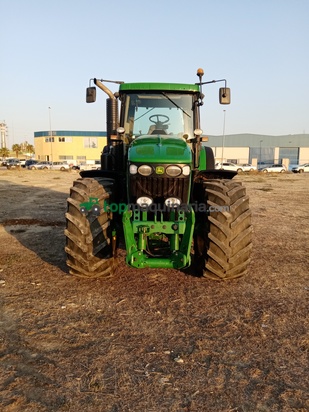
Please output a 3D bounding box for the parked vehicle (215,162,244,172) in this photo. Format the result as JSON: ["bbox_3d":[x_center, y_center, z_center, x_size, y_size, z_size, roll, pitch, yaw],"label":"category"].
[{"bbox_3d":[11.500,-5.810,47.200,4.300,1.500,1.800,1,8,0],"label":"parked vehicle"}]

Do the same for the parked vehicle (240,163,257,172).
[{"bbox_3d":[14.250,-6.183,50.200,4.250,1.450,1.760,1,8,0],"label":"parked vehicle"}]

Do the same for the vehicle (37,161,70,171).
[{"bbox_3d":[-15.150,-6.086,47.000,4.200,1.470,1.760,1,8,0],"label":"vehicle"}]

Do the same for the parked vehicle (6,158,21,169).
[{"bbox_3d":[-21.900,-6.496,48.300,1.830,1.750,4.500,-3,9,-24],"label":"parked vehicle"}]

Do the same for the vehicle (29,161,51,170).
[{"bbox_3d":[-17.900,-6.512,49.800,4.300,1.450,1.760,1,8,0],"label":"vehicle"}]

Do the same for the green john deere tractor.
[{"bbox_3d":[0.109,-0.771,6.052,2.600,3.350,5.100,1,8,1],"label":"green john deere tractor"}]

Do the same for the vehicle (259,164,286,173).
[{"bbox_3d":[17.950,-5.697,47.200,4.050,1.430,1.740,1,8,0],"label":"vehicle"}]

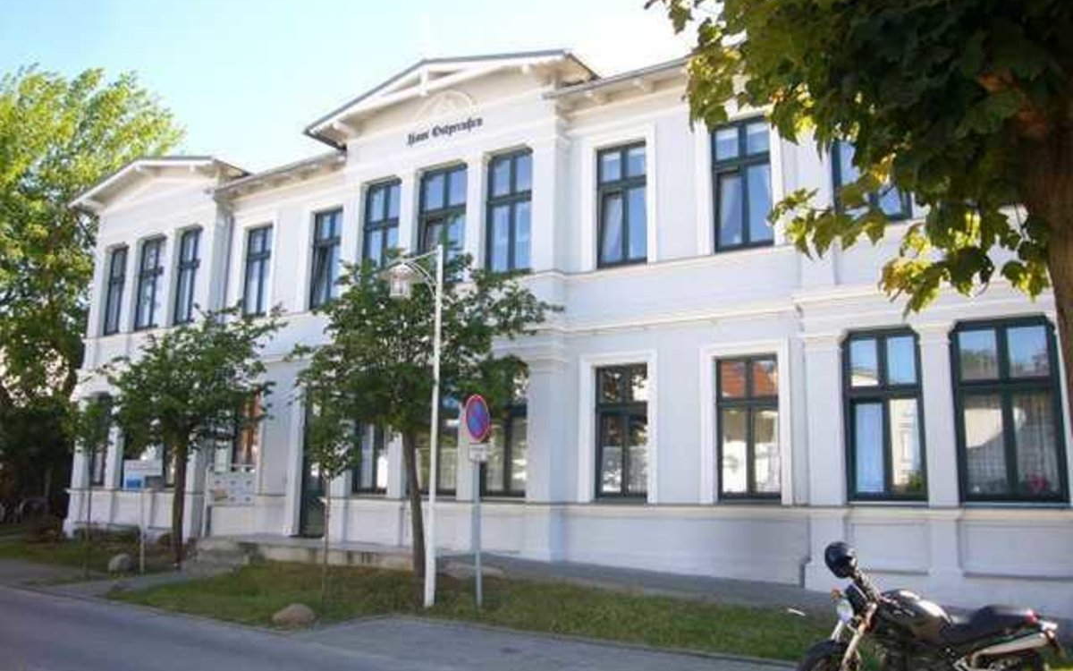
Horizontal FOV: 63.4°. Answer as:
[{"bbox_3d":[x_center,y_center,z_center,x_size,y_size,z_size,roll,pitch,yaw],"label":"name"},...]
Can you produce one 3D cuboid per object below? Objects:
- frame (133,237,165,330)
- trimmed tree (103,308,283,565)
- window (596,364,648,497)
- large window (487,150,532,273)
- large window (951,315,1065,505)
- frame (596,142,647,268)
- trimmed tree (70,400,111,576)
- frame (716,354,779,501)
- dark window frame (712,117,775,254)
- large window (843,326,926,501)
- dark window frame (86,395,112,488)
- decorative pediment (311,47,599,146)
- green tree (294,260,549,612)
[{"bbox_3d":[-9.466,-1.303,21.344,1.046,2.214,0.150,-6,-11,31],"label":"frame"},{"bbox_3d":[-6.355,1.778,16.007,3.110,4.664,3.110,5,-11,-21],"label":"trimmed tree"},{"bbox_3d":[1.413,1.589,14.553,0.964,2.184,0.150,-6,-12,32],"label":"window"},{"bbox_3d":[-0.503,-2.299,16.053,0.983,2.283,0.150,-6,-12,32],"label":"large window"},{"bbox_3d":[6.062,0.947,11.168,1.236,2.352,0.150,-6,-11,31],"label":"large window"},{"bbox_3d":[1.495,-2.292,15.232,0.956,2.171,0.150,-6,-12,32],"label":"frame"},{"bbox_3d":[-7.199,2.384,13.939,0.618,2.857,0.618,6,-11,-26],"label":"trimmed tree"},{"bbox_3d":[3.255,1.416,13.353,1.002,2.194,0.150,-6,-11,31],"label":"frame"},{"bbox_3d":[3.326,-2.454,13.998,0.998,2.181,0.150,-6,-11,31],"label":"dark window frame"},{"bbox_3d":[4.788,1.072,11.948,1.052,2.358,0.150,-6,-11,31],"label":"large window"},{"bbox_3d":[-11.101,2.655,22.031,0.822,2.283,0.150,-6,-12,32],"label":"dark window frame"},{"bbox_3d":[-1.931,-4.667,16.865,6.273,1.100,0.900,-6,-11,31],"label":"decorative pediment"},{"bbox_3d":[-1.558,1.179,11.978,3.552,4.709,3.552,2,-10,-7],"label":"green tree"}]

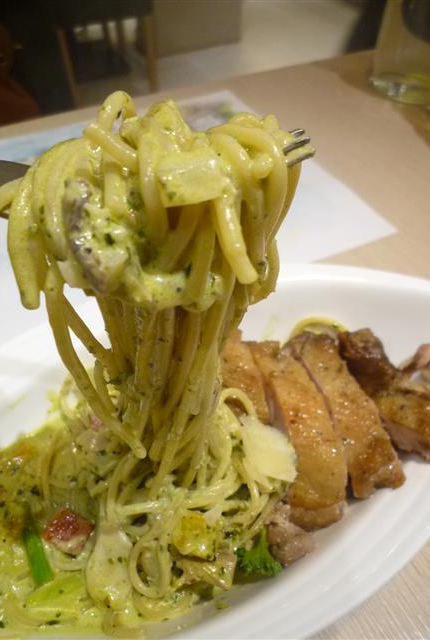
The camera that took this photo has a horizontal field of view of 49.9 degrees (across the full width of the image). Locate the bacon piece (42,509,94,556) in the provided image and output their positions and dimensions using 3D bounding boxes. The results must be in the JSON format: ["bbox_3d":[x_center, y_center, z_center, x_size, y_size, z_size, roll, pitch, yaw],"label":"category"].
[{"bbox_3d":[-0.056,0.080,0.175,0.013,0.011,0.011,22,53,19],"label":"bacon piece"}]

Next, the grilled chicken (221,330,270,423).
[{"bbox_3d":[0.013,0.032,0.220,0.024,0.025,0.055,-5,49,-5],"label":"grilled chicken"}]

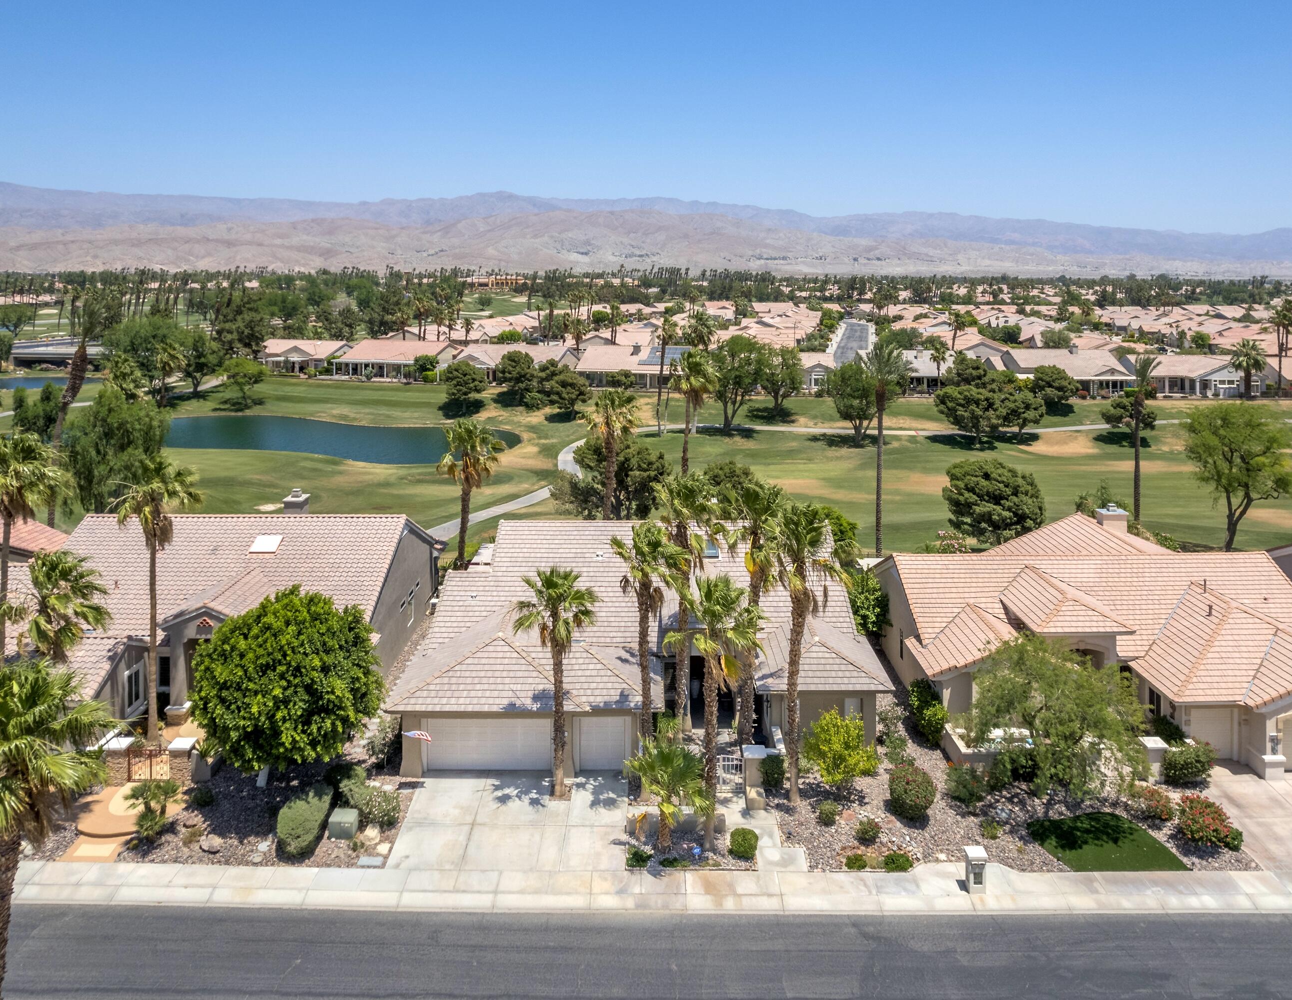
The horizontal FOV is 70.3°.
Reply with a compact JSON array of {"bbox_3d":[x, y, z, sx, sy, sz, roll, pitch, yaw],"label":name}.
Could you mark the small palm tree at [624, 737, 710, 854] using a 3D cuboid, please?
[{"bbox_3d":[0.695,9.903,30.575,2.843,3.965,2.843,0,14,0],"label":"small palm tree"}]

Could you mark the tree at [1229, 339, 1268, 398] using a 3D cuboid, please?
[{"bbox_3d":[93.203,-20.343,142.047,5.980,9.298,5.980,0,14,0],"label":"tree"}]

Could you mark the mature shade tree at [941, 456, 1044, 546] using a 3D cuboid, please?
[{"bbox_3d":[24.726,0.415,65.204,7.190,6.630,7.190,0,14,0],"label":"mature shade tree"}]

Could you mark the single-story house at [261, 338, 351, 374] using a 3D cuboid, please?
[{"bbox_3d":[-65.548,-27.741,177.500,17.000,5.300,15.500,4,14,16],"label":"single-story house"}]

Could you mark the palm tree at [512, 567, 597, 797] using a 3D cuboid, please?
[{"bbox_3d":[-3.227,6.643,33.073,3.007,8.887,3.007,0,14,0],"label":"palm tree"}]

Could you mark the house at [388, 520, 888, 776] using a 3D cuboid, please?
[{"bbox_3d":[0.055,5.102,45.278,19.650,6.000,22.600,0,14,0],"label":"house"}]

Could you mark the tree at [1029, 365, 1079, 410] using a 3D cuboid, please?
[{"bbox_3d":[59.074,-16.263,132.693,7.296,6.440,7.296,0,14,0],"label":"tree"}]

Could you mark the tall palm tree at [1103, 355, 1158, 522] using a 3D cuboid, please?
[{"bbox_3d":[37.534,-4.527,71.060,4.270,13.360,4.270,0,14,0],"label":"tall palm tree"}]

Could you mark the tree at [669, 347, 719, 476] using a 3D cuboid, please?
[{"bbox_3d":[3.740,-4.968,73.503,3.694,13.965,3.694,0,13,0],"label":"tree"}]

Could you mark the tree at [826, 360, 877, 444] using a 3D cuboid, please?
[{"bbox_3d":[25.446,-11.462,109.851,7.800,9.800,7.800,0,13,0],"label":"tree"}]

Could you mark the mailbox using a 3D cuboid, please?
[{"bbox_3d":[10.641,11.947,29.563,0.580,1.280,0.550,0,13,0],"label":"mailbox"}]

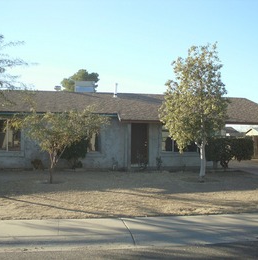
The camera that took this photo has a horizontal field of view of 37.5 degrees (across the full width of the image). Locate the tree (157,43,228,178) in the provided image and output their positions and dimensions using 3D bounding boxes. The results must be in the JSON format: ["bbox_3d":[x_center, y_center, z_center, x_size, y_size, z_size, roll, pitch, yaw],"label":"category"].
[{"bbox_3d":[2.314,-0.644,13.677,2.510,4.950,2.500,1,-1,-10],"label":"tree"}]

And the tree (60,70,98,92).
[{"bbox_3d":[-5.404,-2.235,41.984,4.800,8.870,4.800,1,-1,-10],"label":"tree"}]

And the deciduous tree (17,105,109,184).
[{"bbox_3d":[-2.236,0.496,12.612,3.110,2.550,2.800,1,-1,-10],"label":"deciduous tree"}]

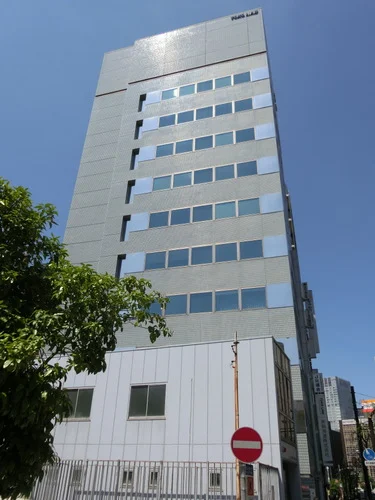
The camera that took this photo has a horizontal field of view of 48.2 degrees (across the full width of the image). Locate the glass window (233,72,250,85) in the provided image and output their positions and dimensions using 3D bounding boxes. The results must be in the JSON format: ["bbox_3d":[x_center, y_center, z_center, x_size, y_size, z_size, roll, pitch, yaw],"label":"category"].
[{"bbox_3d":[4.776,-15.069,36.643,1.517,1.351,0.100,-7,-32,15],"label":"glass window"}]

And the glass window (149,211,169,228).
[{"bbox_3d":[-2.153,-2.322,31.699,1.494,1.368,0.100,-7,-33,14],"label":"glass window"}]

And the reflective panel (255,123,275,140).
[{"bbox_3d":[6.051,-9.230,32.651,1.540,1.505,0.100,-7,-32,15],"label":"reflective panel"}]

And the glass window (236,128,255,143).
[{"bbox_3d":[4.367,-8.672,31.719,1.382,1.275,0.150,-7,-32,15],"label":"glass window"}]

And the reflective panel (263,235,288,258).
[{"bbox_3d":[5.494,-0.230,26.162,1.435,1.490,0.150,-7,-32,15],"label":"reflective panel"}]

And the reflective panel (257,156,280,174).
[{"bbox_3d":[5.553,-5.844,28.975,1.351,1.455,0.100,-7,-32,15],"label":"reflective panel"}]

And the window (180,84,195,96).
[{"bbox_3d":[-0.036,-13.601,35.674,1.415,1.293,0.100,-7,-32,15],"label":"window"}]

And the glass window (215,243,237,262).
[{"bbox_3d":[2.593,0.144,28.108,1.517,1.351,0.100,-7,-32,15],"label":"glass window"}]

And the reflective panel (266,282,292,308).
[{"bbox_3d":[5.414,2.679,24.537,1.462,1.528,0.120,-7,-32,15],"label":"reflective panel"}]

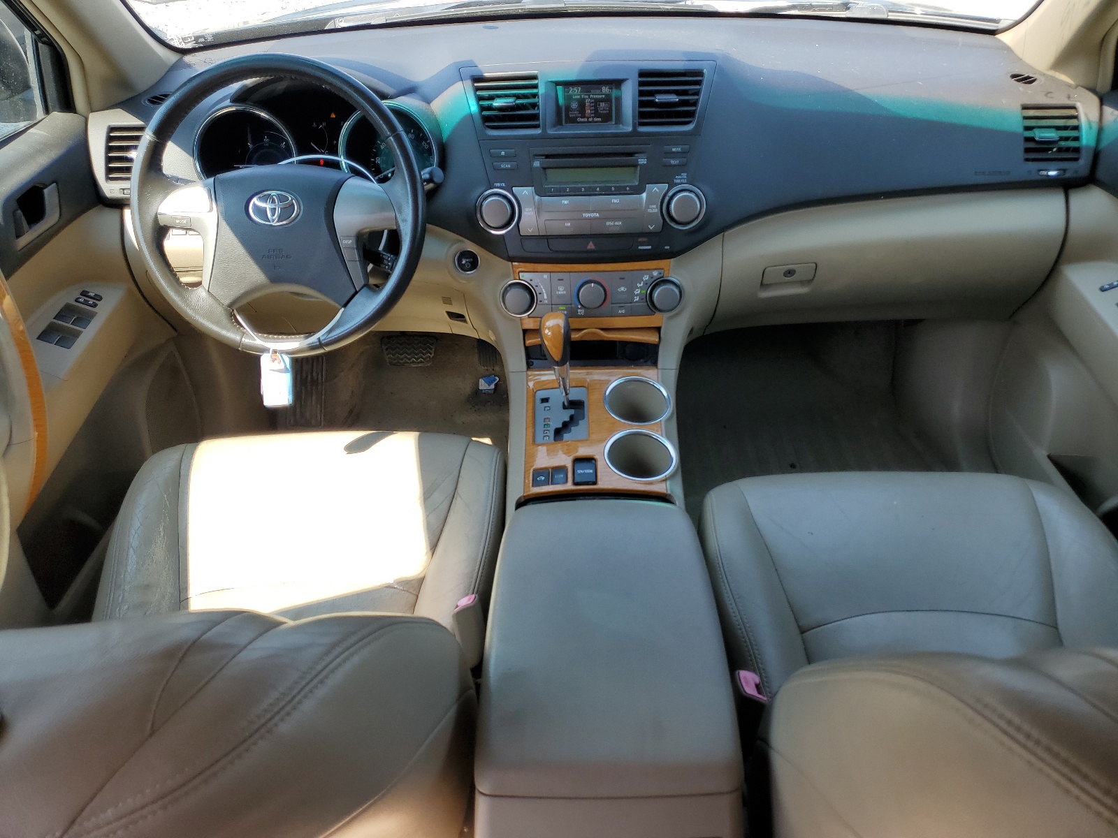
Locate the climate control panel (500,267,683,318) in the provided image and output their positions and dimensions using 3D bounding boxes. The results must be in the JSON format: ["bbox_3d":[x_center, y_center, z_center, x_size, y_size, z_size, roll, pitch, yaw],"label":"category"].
[{"bbox_3d":[0.046,-0.180,1.205,0.258,0.078,0.045,-1,10,1],"label":"climate control panel"}]

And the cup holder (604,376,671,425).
[{"bbox_3d":[0.108,-0.001,1.163,0.092,0.070,0.092,-1,43,1],"label":"cup holder"}]

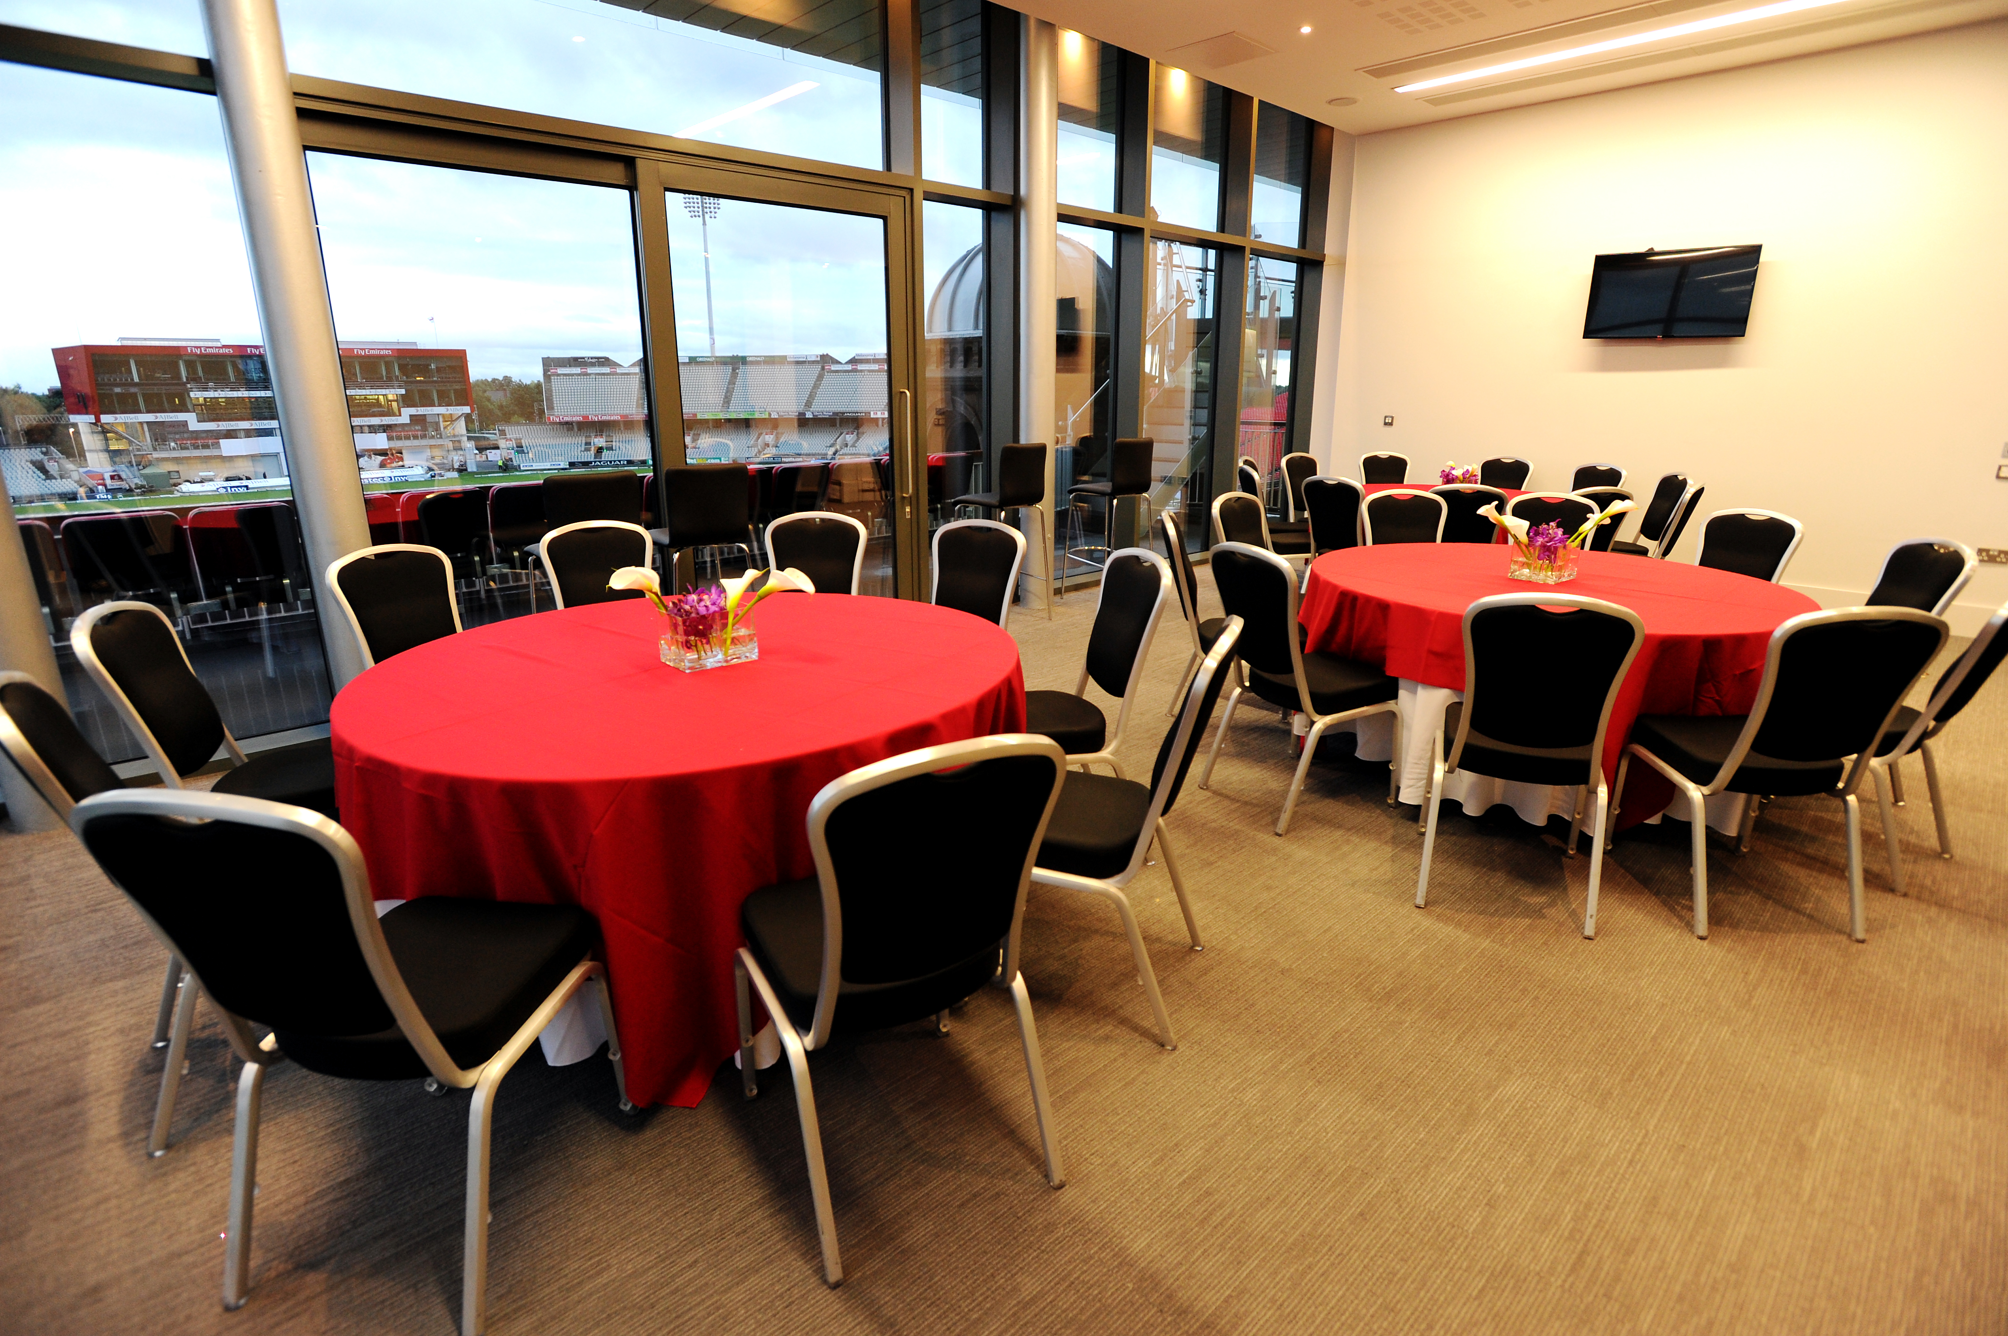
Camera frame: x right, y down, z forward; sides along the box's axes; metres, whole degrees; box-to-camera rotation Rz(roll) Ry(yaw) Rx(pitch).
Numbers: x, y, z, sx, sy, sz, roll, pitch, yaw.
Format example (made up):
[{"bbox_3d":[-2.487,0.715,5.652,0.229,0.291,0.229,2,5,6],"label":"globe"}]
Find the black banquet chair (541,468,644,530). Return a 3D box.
[{"bbox_3d":[-1.791,-0.309,4.139,0.420,1.080,0.470,-14,22,-40],"label":"black banquet chair"}]

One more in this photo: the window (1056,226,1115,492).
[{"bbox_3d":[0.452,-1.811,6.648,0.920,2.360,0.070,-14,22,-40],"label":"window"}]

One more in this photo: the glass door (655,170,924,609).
[{"bbox_3d":[-1.125,-1.338,5.225,1.581,2.436,0.080,-15,22,-40],"label":"glass door"}]

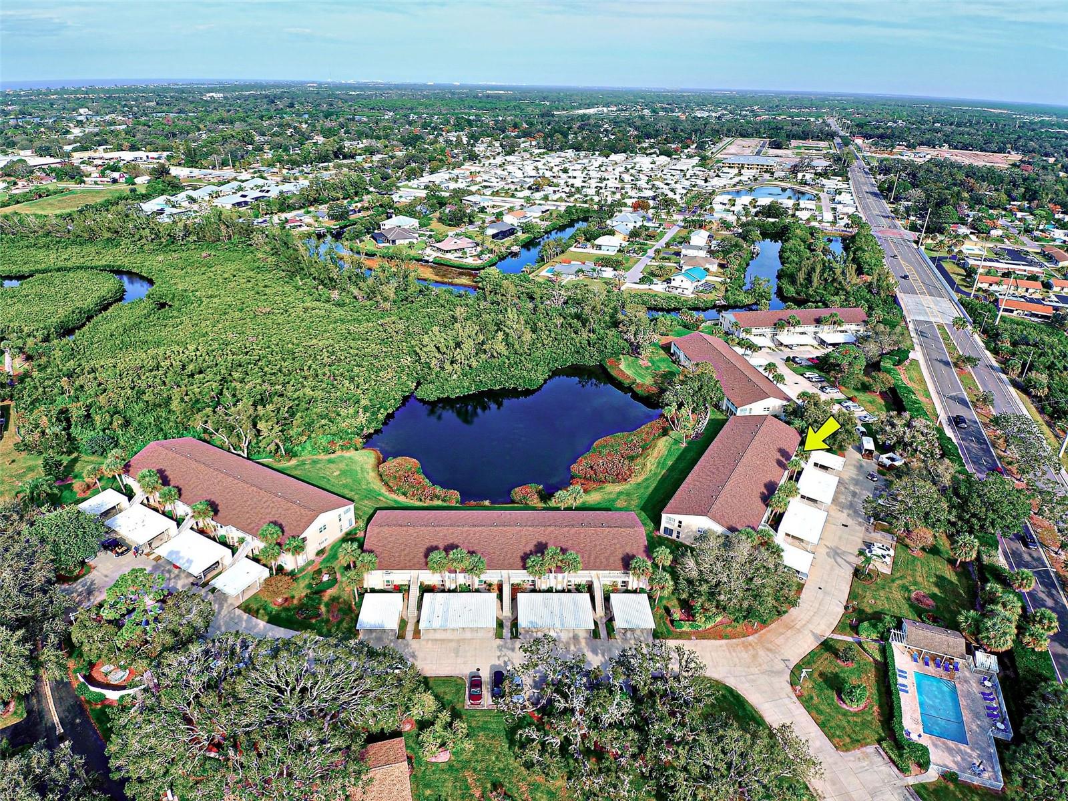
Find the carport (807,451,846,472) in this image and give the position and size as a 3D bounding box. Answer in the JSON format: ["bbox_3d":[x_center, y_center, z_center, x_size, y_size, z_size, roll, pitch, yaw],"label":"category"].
[{"bbox_3d":[72.382,15.682,130.232,7.300,2.550,6.100,20,36,28],"label":"carport"}]

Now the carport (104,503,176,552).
[{"bbox_3d":[-80.197,26.192,107.887,12.700,2.550,6.770,15,34,22],"label":"carport"}]

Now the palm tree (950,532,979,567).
[{"bbox_3d":[85.162,30.553,103.930,5.065,7.111,5.065,1,28,0],"label":"palm tree"}]

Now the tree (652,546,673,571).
[{"bbox_3d":[24.160,31.321,99.459,3.951,7.719,3.951,1,28,0],"label":"tree"}]

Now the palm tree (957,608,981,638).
[{"bbox_3d":[74.255,38.877,89.841,4.052,5.349,4.052,1,28,0],"label":"palm tree"}]

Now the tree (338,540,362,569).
[{"bbox_3d":[-33.701,30.505,97.173,4.300,8.000,4.300,1,30,0],"label":"tree"}]

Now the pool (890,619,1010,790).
[{"bbox_3d":[64.662,45.471,80.001,13.200,3.300,22.000,12,32,17],"label":"pool"}]

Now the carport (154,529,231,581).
[{"bbox_3d":[-65.856,30.125,101.874,12.900,2.700,7.000,15,33,22],"label":"carport"}]

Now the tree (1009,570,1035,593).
[{"bbox_3d":[89.516,34.076,96.778,4.700,6.400,4.700,1,31,0],"label":"tree"}]

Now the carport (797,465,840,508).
[{"bbox_3d":[67.540,21.150,125.515,7.192,2.634,12.966,20,33,31],"label":"carport"}]

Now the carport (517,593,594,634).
[{"bbox_3d":[3.648,37.602,91.849,12.840,2.550,7.100,0,31,-1],"label":"carport"}]

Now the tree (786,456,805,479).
[{"bbox_3d":[64.204,17.353,128.306,3.849,6.564,3.849,1,28,0],"label":"tree"}]

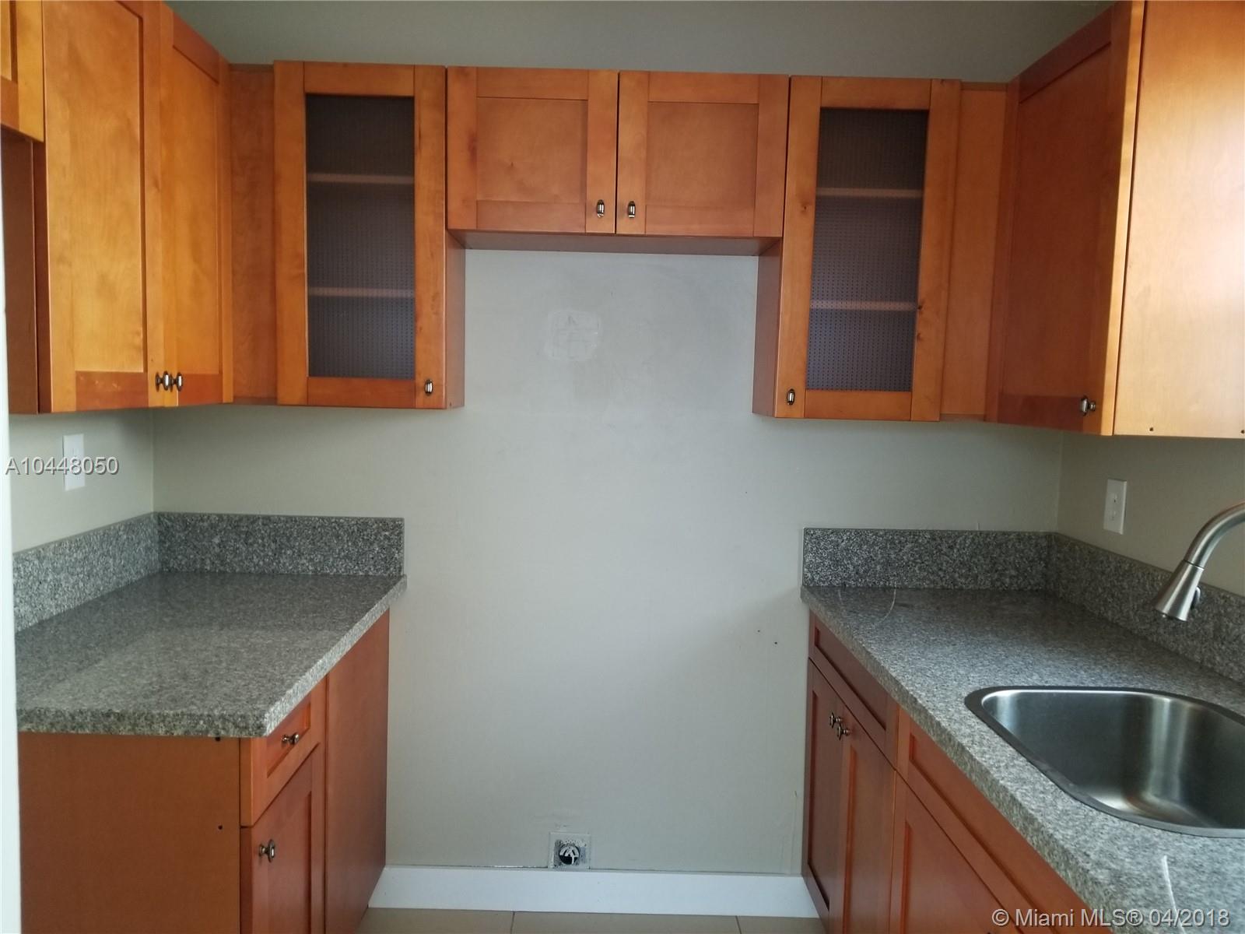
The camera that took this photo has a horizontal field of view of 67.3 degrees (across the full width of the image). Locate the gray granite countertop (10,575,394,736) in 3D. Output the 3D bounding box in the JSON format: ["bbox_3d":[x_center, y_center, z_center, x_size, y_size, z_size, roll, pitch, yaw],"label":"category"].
[{"bbox_3d":[-0.893,0.345,1.961,0.662,0.036,1.046,1,5,-1],"label":"gray granite countertop"}]

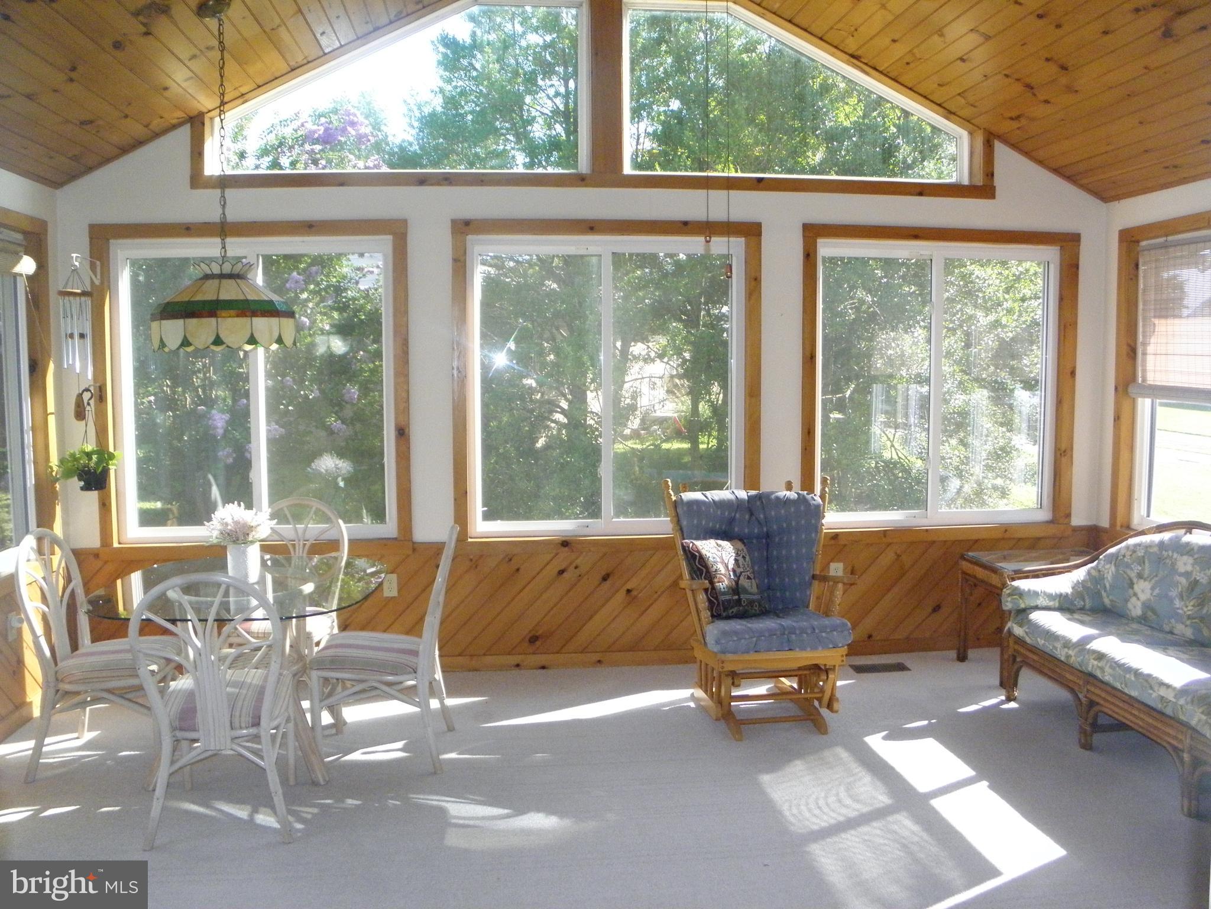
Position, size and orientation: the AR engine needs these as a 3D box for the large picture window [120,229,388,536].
[{"bbox_3d":[-1.708,-0.313,4.783,1.340,1.470,0.100,-1,5,-6],"label":"large picture window"}]

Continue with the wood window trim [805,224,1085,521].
[{"bbox_3d":[1.768,-0.385,5.118,1.500,1.570,0.080,-1,5,-6],"label":"wood window trim"}]

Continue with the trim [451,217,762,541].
[{"bbox_3d":[0.021,-0.375,5.086,1.590,1.630,0.080,-1,4,-6],"label":"trim"}]

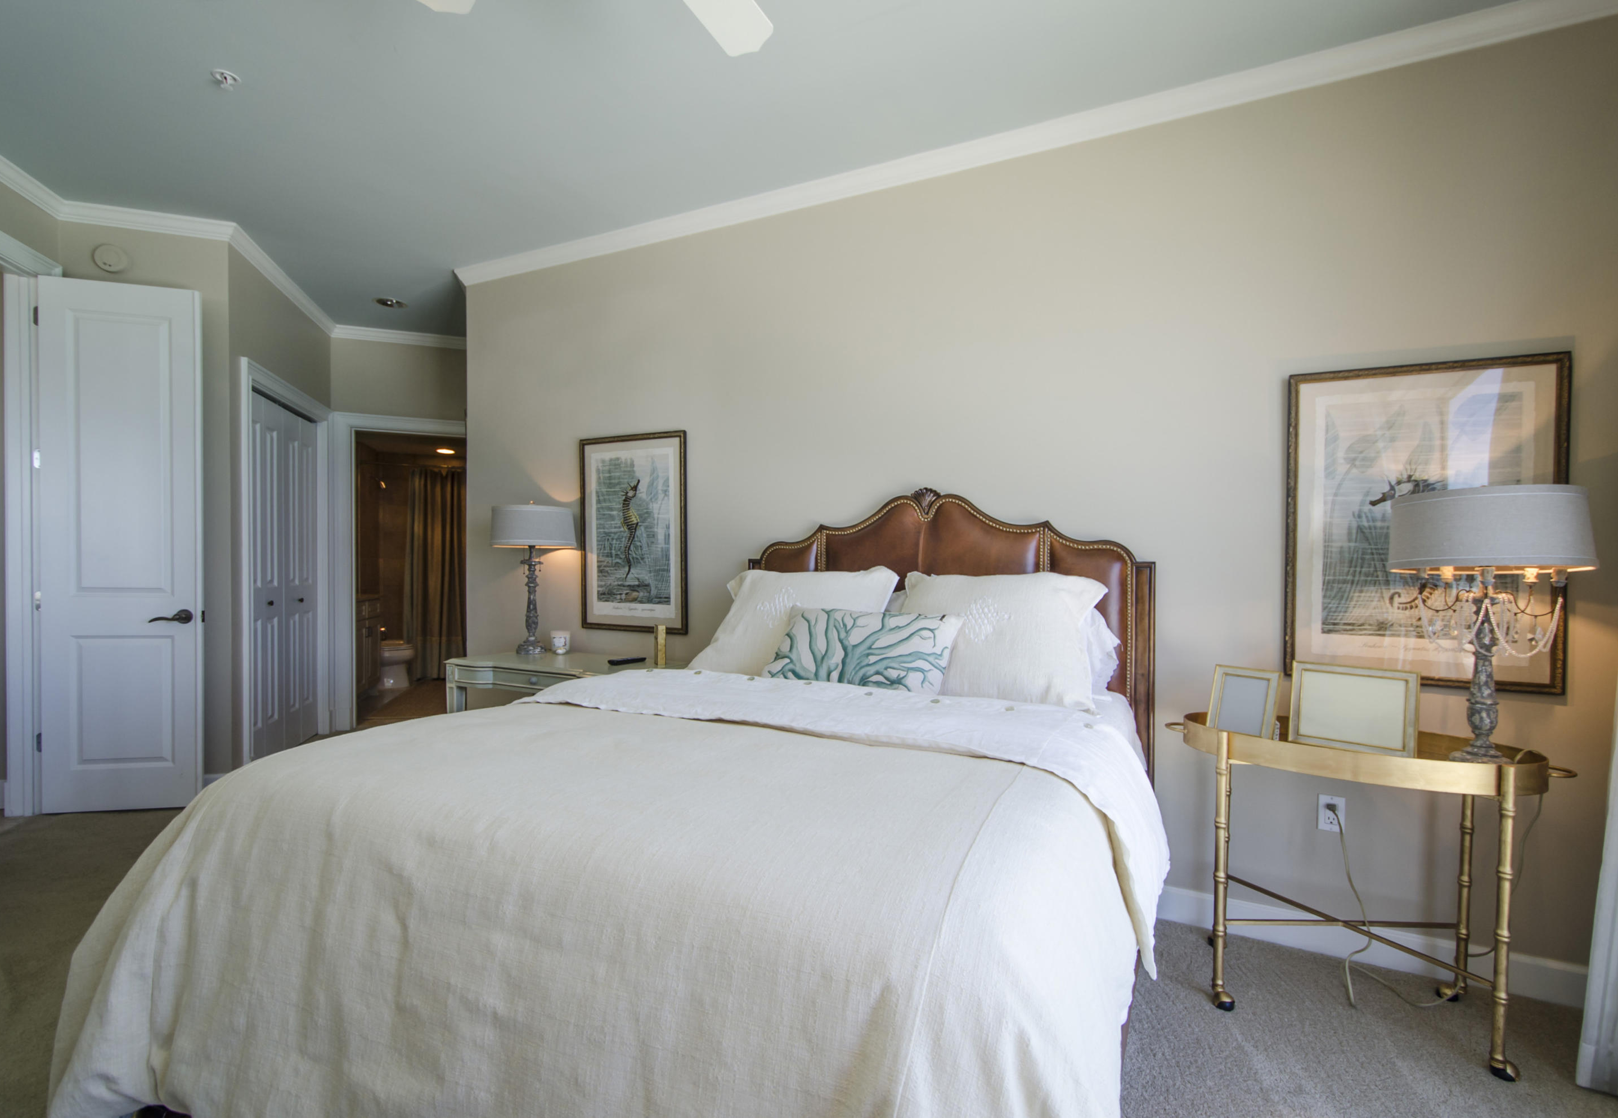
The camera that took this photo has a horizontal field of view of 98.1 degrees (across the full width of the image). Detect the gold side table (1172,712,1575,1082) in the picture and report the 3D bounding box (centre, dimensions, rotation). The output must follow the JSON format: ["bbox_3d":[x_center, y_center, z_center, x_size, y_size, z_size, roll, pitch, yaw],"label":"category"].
[{"bbox_3d":[1.471,0.861,1.926,0.880,0.755,0.450,1,1,26],"label":"gold side table"}]

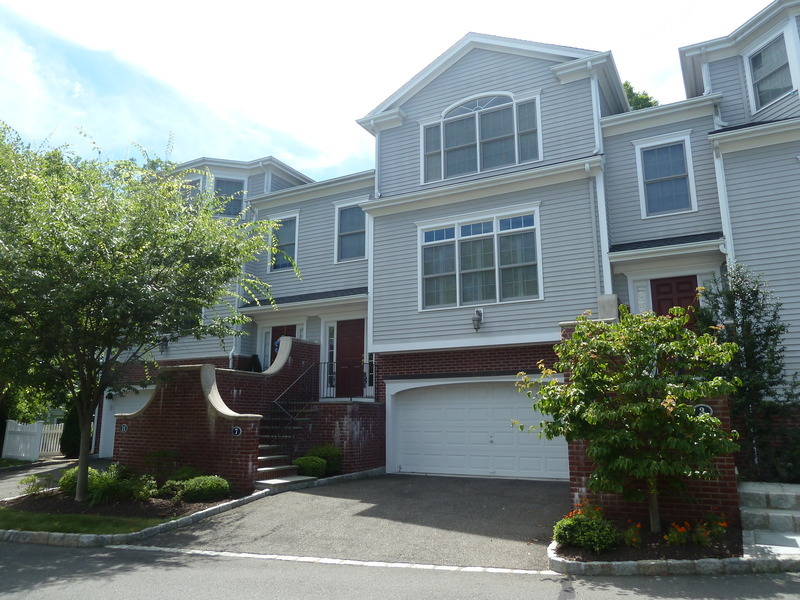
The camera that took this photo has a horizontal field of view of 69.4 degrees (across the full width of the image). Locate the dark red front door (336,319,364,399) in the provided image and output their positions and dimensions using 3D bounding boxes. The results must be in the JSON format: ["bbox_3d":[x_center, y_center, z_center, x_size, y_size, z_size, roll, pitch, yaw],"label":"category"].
[{"bbox_3d":[-1.285,1.531,15.203,0.900,2.050,0.080,-6,-14,26],"label":"dark red front door"}]

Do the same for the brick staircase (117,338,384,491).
[{"bbox_3d":[-3.064,2.274,12.952,4.150,3.120,4.400,-6,-13,27],"label":"brick staircase"}]

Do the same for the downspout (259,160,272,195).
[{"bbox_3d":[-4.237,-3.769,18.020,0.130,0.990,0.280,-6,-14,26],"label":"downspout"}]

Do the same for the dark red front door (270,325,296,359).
[{"bbox_3d":[-3.246,1.746,16.177,0.900,2.050,0.080,-6,-14,26],"label":"dark red front door"}]

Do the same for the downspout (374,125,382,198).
[{"bbox_3d":[-0.627,-3.736,15.480,0.130,2.140,0.200,-6,-14,26],"label":"downspout"}]

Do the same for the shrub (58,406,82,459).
[{"bbox_3d":[-10.636,4.245,18.624,0.620,1.720,0.620,-6,-14,26],"label":"shrub"}]

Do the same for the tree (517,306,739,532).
[{"bbox_3d":[2.612,1.416,6.943,2.450,2.700,2.000,-6,-14,26],"label":"tree"}]

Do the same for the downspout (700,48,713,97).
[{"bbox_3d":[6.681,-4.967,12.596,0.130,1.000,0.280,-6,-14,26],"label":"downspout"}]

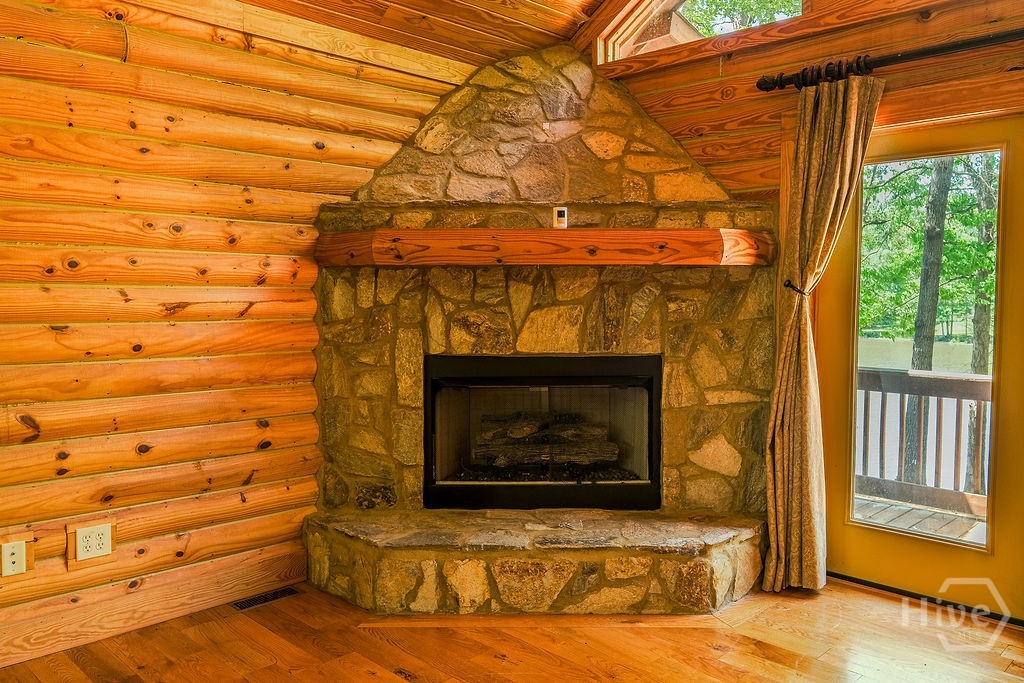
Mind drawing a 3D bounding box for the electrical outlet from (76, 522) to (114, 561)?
[{"bbox_3d":[-1.560,0.749,2.873,0.116,0.114,0.010,-2,4,-45],"label":"electrical outlet"}]

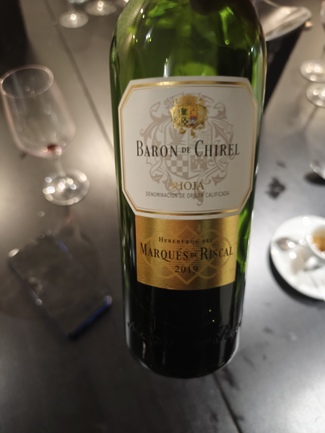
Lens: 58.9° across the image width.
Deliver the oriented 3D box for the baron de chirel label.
[{"bbox_3d":[0.012,-0.012,0.140,0.067,0.099,0.018,0,18,2],"label":"baron de chirel label"}]

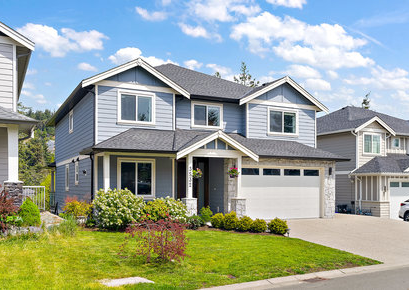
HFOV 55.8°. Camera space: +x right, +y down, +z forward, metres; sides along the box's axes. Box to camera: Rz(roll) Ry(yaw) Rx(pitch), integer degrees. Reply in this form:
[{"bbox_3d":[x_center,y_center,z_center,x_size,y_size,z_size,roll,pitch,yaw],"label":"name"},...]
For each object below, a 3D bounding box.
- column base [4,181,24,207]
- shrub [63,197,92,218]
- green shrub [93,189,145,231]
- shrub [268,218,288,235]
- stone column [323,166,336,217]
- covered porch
[{"bbox_3d":[-5.771,1.559,11.700,0.500,0.900,0.500,2,-3,-27],"label":"column base"},{"bbox_3d":[-5.420,2.667,16.500,1.200,0.930,1.100,2,-4,-26],"label":"shrub"},{"bbox_3d":[-3.034,2.310,13.800,1.750,1.450,1.500,2,-4,-26],"label":"green shrub"},{"bbox_3d":[2.529,2.804,13.300,0.680,0.580,0.660,0,-3,0],"label":"shrub"},{"bbox_3d":[6.367,2.377,19.850,0.740,2.750,0.500,2,-4,-26],"label":"stone column"},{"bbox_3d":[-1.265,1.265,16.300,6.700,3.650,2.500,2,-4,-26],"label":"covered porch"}]

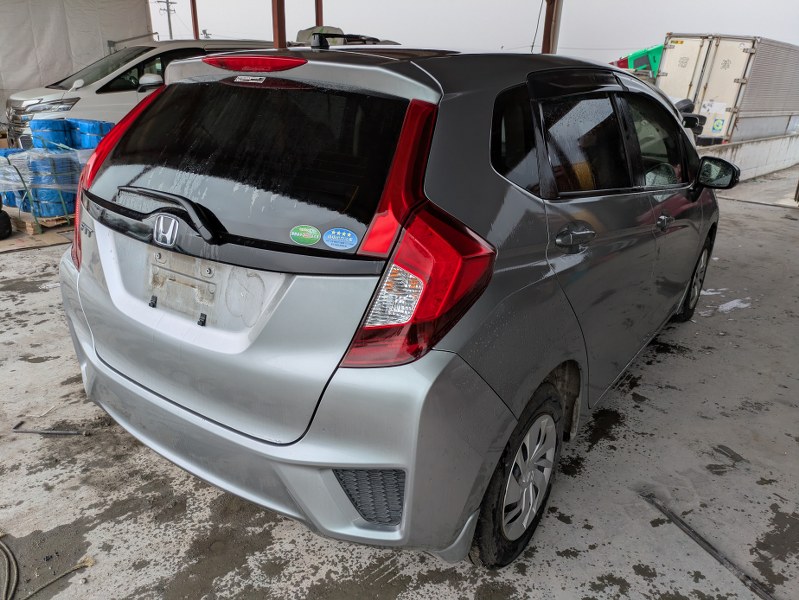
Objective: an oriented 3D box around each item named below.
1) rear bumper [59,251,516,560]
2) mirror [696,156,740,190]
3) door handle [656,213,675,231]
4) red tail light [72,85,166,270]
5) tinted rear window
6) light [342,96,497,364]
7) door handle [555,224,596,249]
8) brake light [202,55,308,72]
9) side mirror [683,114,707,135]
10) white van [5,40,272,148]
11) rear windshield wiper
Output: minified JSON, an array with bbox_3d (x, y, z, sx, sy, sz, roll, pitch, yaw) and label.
[{"bbox_3d":[-0.491,0.223,1.736,1.670,0.620,0.370,15,24,33],"label":"rear bumper"},{"bbox_3d":[1.539,-0.614,2.780,0.210,0.160,0.130,15,24,33],"label":"mirror"},{"bbox_3d":[1.086,-0.315,2.341,0.050,0.050,0.190,15,24,33],"label":"door handle"},{"bbox_3d":[-0.971,-0.425,1.924,0.300,0.555,0.380,15,24,33],"label":"red tail light"},{"bbox_3d":[-0.447,-0.399,1.547,1.120,0.440,0.090,15,-13,33],"label":"tinted rear window"},{"bbox_3d":[0.056,-0.141,1.232,0.300,0.555,0.380,15,24,33],"label":"light"},{"bbox_3d":[0.460,-0.163,1.502,0.050,0.055,0.205,15,24,33],"label":"door handle"},{"bbox_3d":[-0.391,-0.627,1.535,0.405,0.050,0.045,15,24,33],"label":"brake light"},{"bbox_3d":[3.225,-1.915,6.300,0.220,0.220,0.140,15,24,33],"label":"side mirror"},{"bbox_3d":[-3.500,-3.173,9.297,4.900,1.900,1.870,-15,26,-39],"label":"white van"},{"bbox_3d":[-0.616,-0.231,1.502,0.440,0.110,0.075,15,24,33],"label":"rear windshield wiper"}]

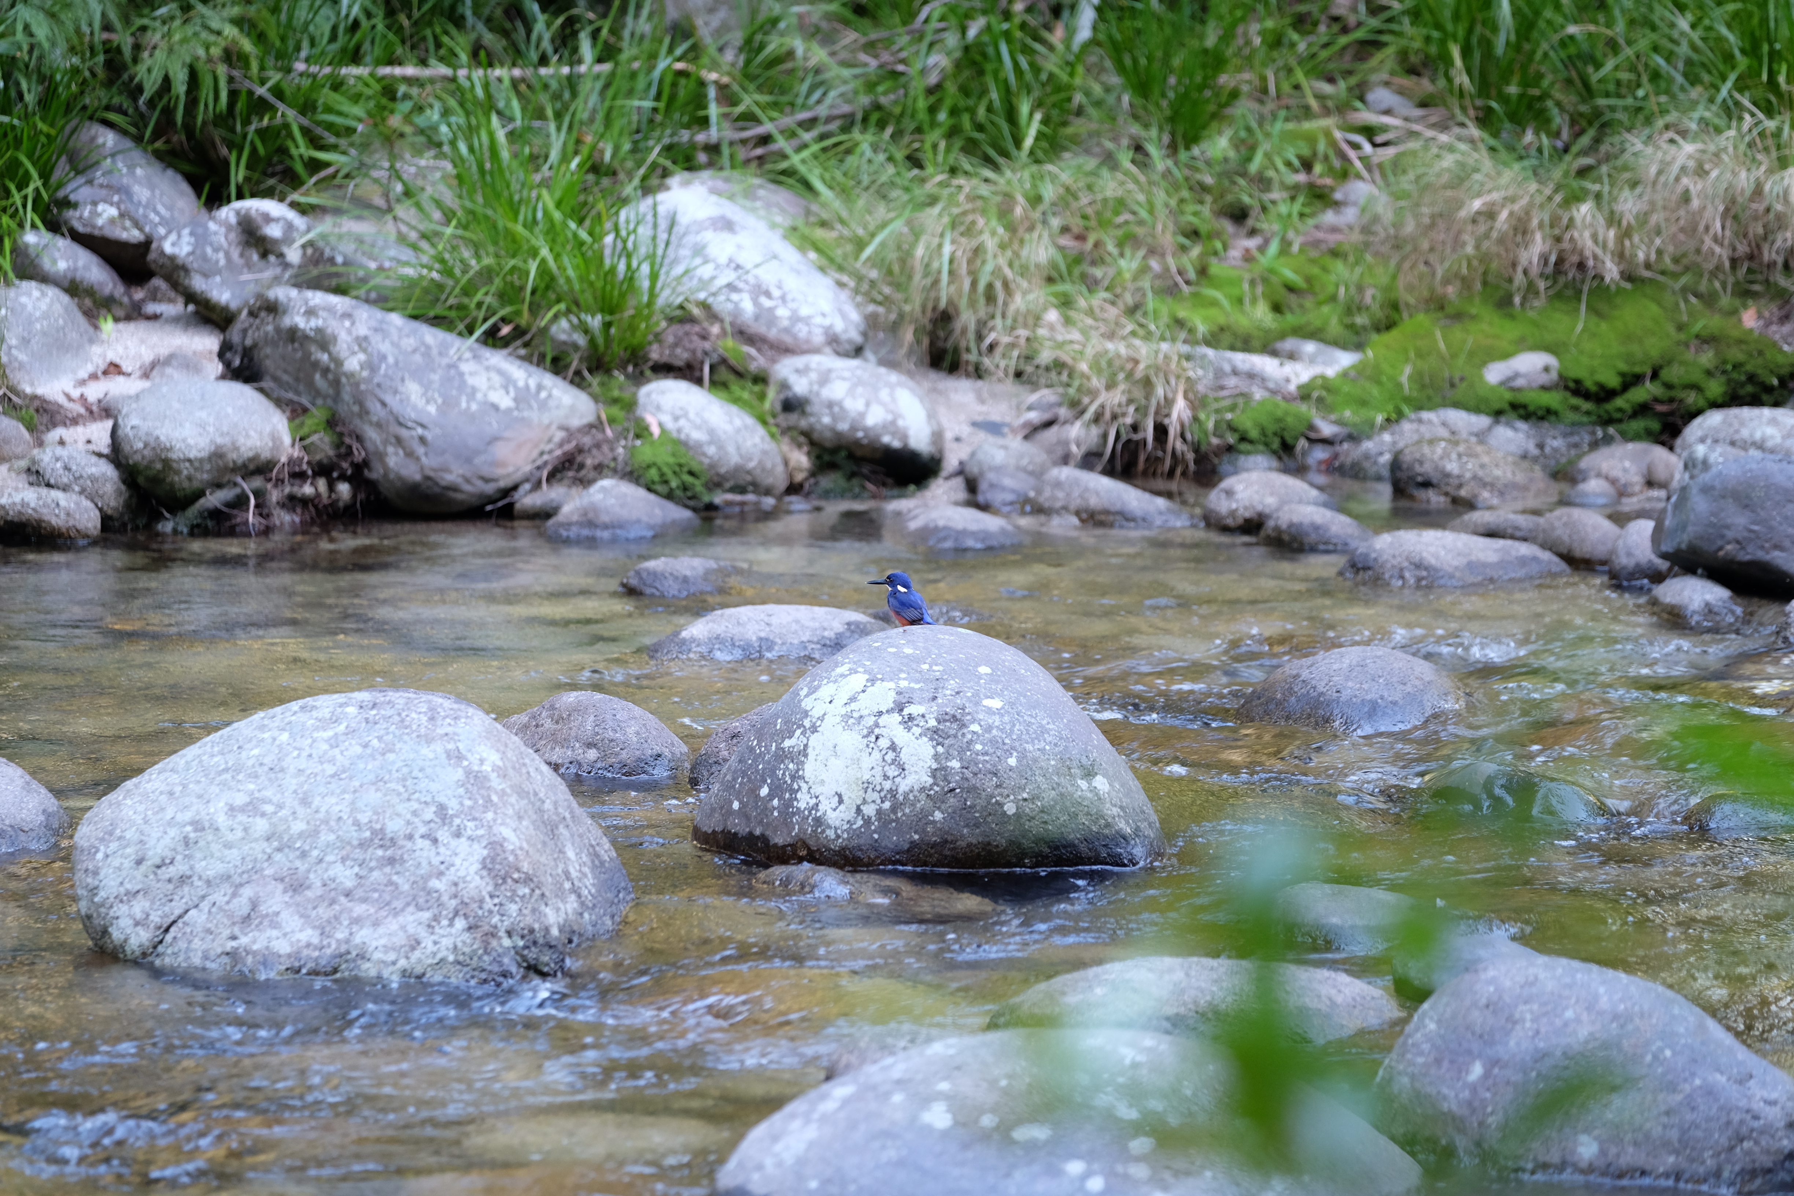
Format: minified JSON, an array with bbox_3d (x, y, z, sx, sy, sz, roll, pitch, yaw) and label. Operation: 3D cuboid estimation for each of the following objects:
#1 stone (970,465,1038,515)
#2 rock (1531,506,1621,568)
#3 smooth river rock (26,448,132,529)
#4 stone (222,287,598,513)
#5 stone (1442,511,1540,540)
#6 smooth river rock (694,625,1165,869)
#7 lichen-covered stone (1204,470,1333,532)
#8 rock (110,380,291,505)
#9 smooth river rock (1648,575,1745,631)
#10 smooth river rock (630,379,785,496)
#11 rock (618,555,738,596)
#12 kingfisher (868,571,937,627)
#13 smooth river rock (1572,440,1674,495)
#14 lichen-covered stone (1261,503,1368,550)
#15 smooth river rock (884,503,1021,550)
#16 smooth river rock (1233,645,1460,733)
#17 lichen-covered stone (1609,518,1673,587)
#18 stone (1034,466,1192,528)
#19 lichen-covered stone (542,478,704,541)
[{"bbox_3d":[0.255,-0.251,24.700,0.169,0.115,0.135,0,5,0],"label":"stone"},{"bbox_3d":[1.536,-0.138,23.700,0.213,0.131,0.181,0,5,0],"label":"rock"},{"bbox_3d":[-1.952,-0.261,24.950,0.264,0.196,0.210,0,6,0],"label":"smooth river rock"},{"bbox_3d":[-1.112,-0.453,23.900,0.860,0.500,0.520,0,6,0],"label":"stone"},{"bbox_3d":[1.409,-0.163,24.500,0.256,0.084,0.190,0,6,0],"label":"stone"},{"bbox_3d":[0.057,0.283,19.000,0.855,0.430,0.700,0,6,0],"label":"smooth river rock"},{"bbox_3d":[0.836,-0.215,23.550,0.295,0.135,0.230,0,6,0],"label":"lichen-covered stone"},{"bbox_3d":[-1.677,-0.371,25.200,0.435,0.297,0.330,0,6,0],"label":"rock"},{"bbox_3d":[1.742,0.015,22.800,0.208,0.131,0.170,0,6,0],"label":"smooth river rock"},{"bbox_3d":[-0.429,-0.373,24.200,0.350,0.260,0.280,0,6,0],"label":"smooth river rock"},{"bbox_3d":[-0.473,-0.034,22.800,0.266,0.110,0.199,0,5,0],"label":"rock"},{"bbox_3d":[0.010,0.005,19.300,0.135,0.108,0.058,3,7,26],"label":"kingfisher"},{"bbox_3d":[1.764,-0.310,25.400,0.272,0.130,0.218,0,5,0],"label":"smooth river rock"},{"bbox_3d":[0.926,-0.152,23.200,0.250,0.112,0.190,0,6,0],"label":"lichen-covered stone"},{"bbox_3d":[0.129,-0.153,23.250,0.300,0.100,0.220,0,6,0],"label":"smooth river rock"},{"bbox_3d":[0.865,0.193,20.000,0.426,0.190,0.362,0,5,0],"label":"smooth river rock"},{"bbox_3d":[1.608,-0.095,22.500,0.165,0.148,0.160,0,6,0],"label":"lichen-covered stone"},{"bbox_3d":[0.488,-0.225,23.650,0.360,0.135,0.240,0,6,0],"label":"stone"},{"bbox_3d":[-0.645,-0.200,24.650,0.376,0.156,0.260,0,6,0],"label":"lichen-covered stone"}]

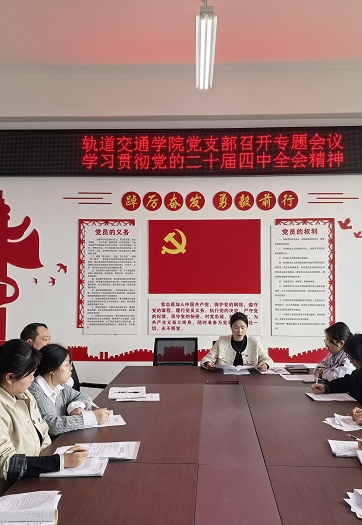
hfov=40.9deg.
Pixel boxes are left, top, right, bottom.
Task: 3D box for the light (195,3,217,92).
[{"bbox_3d":[0.193,-1.621,3.824,0.150,0.090,1.250,0,-2,2],"label":"light"}]

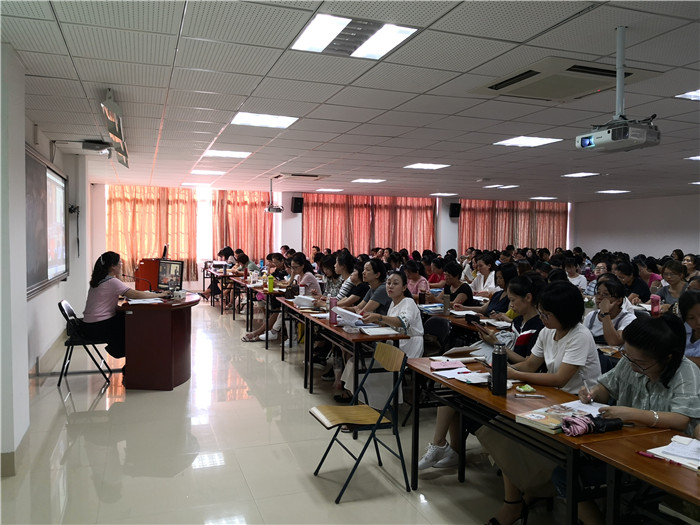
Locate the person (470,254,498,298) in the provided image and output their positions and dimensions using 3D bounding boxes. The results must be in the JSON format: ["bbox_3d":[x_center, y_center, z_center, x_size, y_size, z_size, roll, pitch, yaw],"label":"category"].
[{"bbox_3d":[1.718,0.539,6.940,0.720,1.270,0.480,-1,3,-21],"label":"person"}]

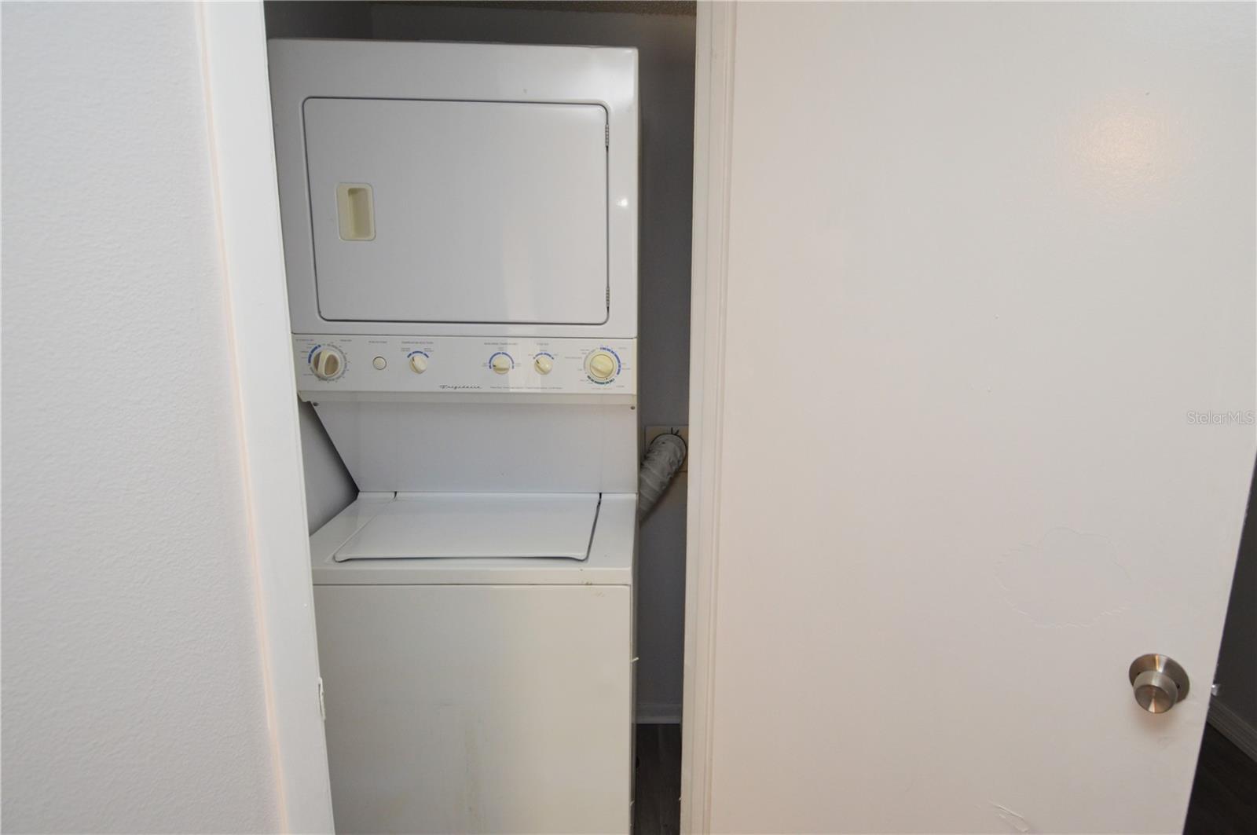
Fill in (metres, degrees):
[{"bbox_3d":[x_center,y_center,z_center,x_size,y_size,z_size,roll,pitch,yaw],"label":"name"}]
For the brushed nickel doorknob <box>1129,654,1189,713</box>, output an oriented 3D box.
[{"bbox_3d":[0.720,0.369,0.856,0.067,0.067,0.062,11,15,43],"label":"brushed nickel doorknob"}]

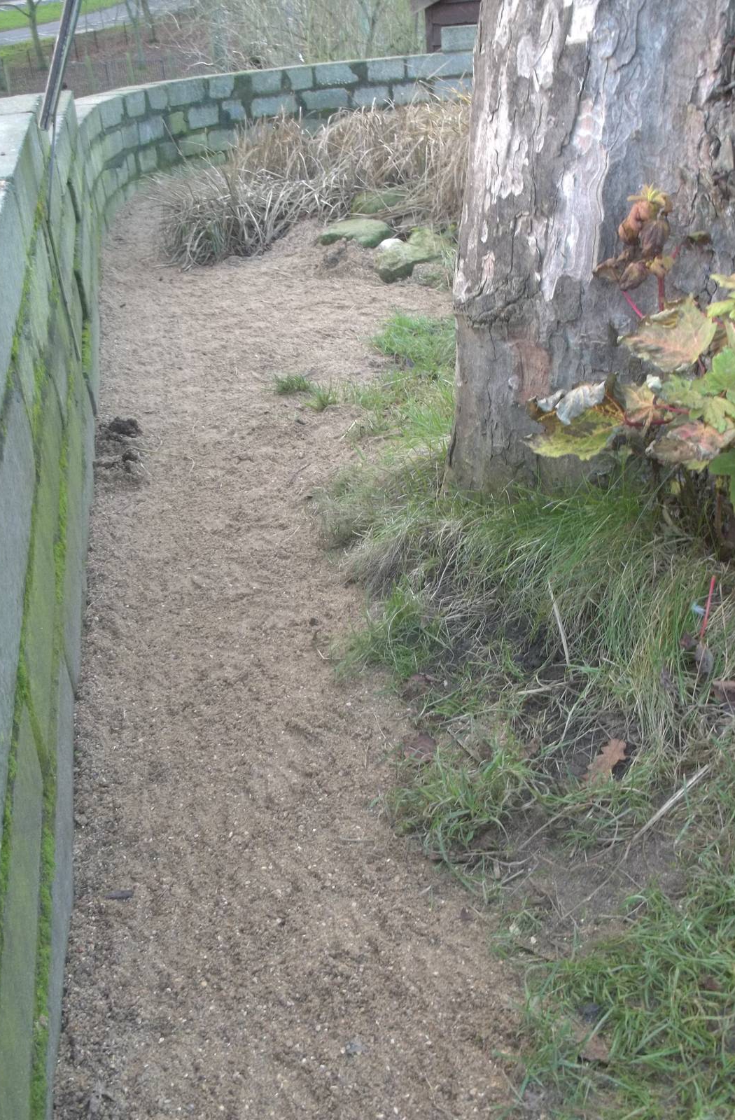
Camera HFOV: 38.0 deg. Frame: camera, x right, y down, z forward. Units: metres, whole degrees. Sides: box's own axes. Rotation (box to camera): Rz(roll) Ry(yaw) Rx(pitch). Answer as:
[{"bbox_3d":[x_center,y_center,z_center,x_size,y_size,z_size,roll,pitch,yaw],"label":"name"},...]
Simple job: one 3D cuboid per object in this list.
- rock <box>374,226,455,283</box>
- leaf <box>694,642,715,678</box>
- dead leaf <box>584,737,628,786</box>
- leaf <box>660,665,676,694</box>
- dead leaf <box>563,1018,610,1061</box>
[{"bbox_3d":[0.232,-1.487,5.200,0.390,0.220,0.300,7,31,17],"label":"rock"},{"bbox_3d":[0.668,0.198,2.120,0.045,0.060,0.040,-3,30,0],"label":"leaf"},{"bbox_3d":[0.446,0.377,2.000,0.070,0.025,0.120,23,39,37],"label":"dead leaf"},{"bbox_3d":[0.593,0.237,2.110,0.035,0.045,0.050,-3,30,0],"label":"leaf"},{"bbox_3d":[0.312,0.683,1.520,0.060,0.020,0.085,-24,36,-32],"label":"dead leaf"}]

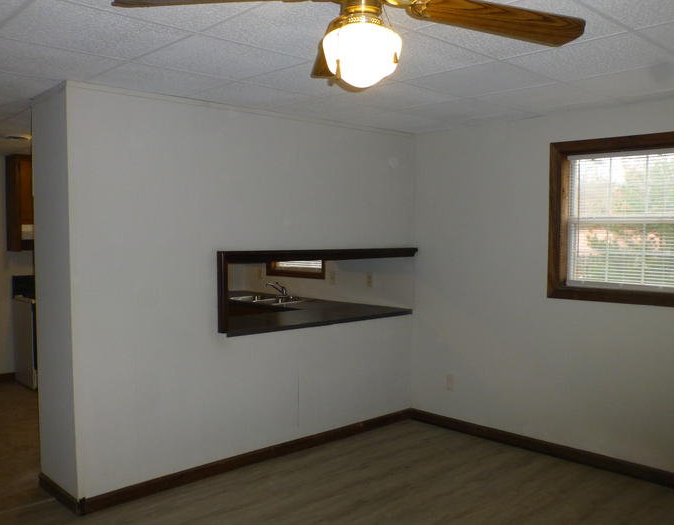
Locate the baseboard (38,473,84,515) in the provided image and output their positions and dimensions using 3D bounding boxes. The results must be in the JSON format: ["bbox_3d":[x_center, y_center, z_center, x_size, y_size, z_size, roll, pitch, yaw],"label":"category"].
[{"bbox_3d":[-1.562,1.298,3.899,0.015,0.088,0.610,-2,3,-44],"label":"baseboard"}]

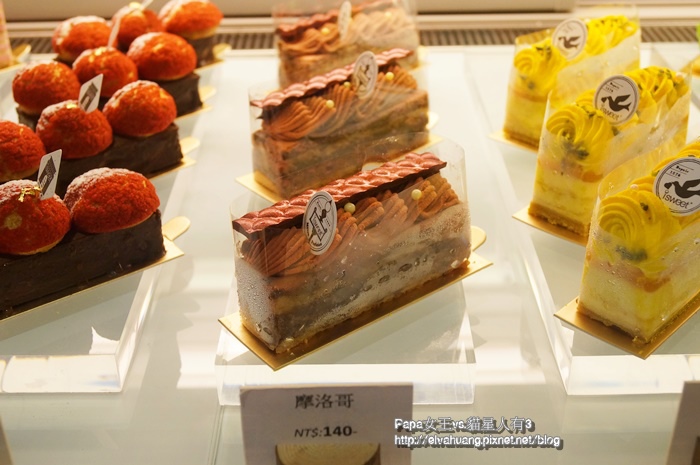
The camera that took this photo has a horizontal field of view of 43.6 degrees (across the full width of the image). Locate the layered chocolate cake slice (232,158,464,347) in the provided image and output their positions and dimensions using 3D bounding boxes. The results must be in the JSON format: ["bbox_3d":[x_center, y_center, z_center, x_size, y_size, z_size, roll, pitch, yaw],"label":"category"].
[{"bbox_3d":[0.006,0.005,0.402,0.117,0.053,0.029,-22,37,-32],"label":"layered chocolate cake slice"}]

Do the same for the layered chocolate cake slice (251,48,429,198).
[{"bbox_3d":[-0.002,-0.069,0.527,0.117,0.053,0.029,-23,38,-34],"label":"layered chocolate cake slice"}]

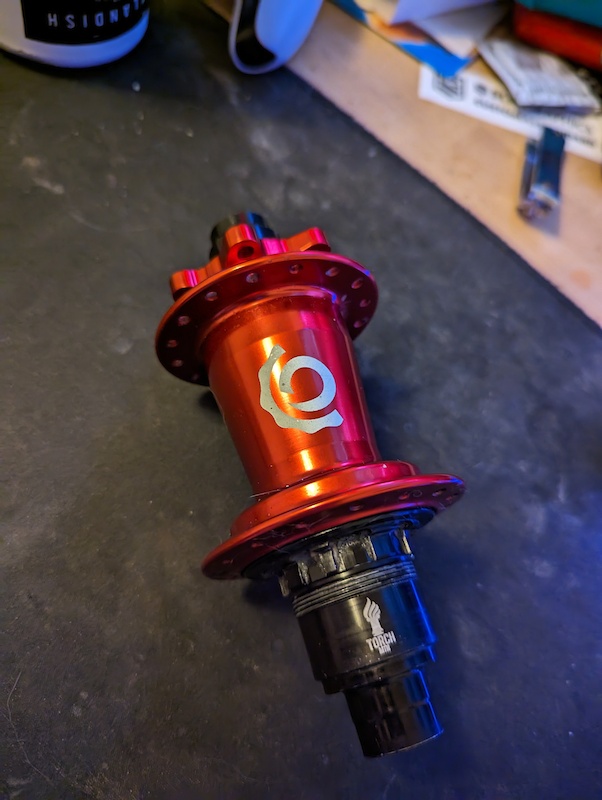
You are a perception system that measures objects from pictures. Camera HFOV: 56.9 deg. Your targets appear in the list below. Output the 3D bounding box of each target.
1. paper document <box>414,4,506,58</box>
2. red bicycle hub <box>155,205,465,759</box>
[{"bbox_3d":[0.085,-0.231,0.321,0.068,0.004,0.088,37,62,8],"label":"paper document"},{"bbox_3d":[0.002,0.011,0.151,0.067,0.067,0.148,-12,66,-14],"label":"red bicycle hub"}]

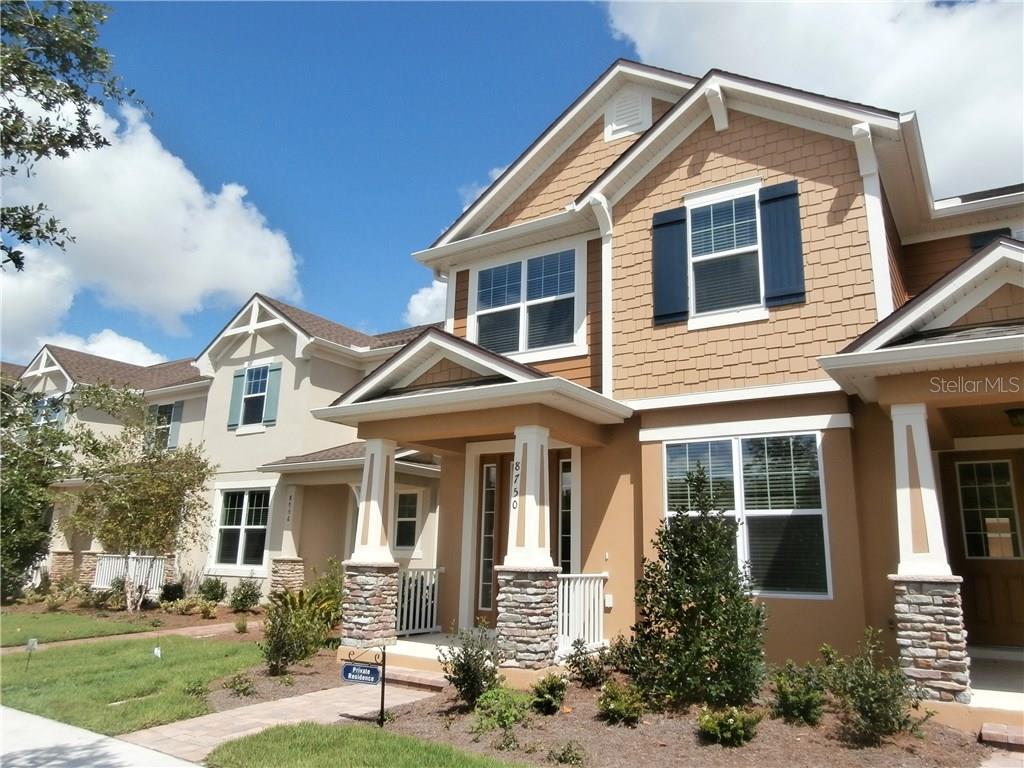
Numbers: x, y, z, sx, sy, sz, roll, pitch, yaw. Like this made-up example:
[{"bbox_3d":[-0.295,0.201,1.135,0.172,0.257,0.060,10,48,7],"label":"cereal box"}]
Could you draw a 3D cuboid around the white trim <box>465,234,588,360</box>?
[{"bbox_3d":[0.182,-1.168,10.885,2.221,1.845,0.083,-7,-16,33],"label":"white trim"}]

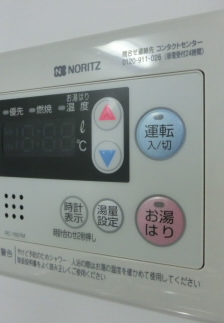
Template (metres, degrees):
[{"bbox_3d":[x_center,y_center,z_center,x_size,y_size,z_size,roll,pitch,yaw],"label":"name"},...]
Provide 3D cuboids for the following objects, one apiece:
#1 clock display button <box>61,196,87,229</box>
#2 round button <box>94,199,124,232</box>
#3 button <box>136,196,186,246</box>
[{"bbox_3d":[-0.018,0.024,0.139,0.015,0.015,0.003,0,1,25],"label":"clock display button"},{"bbox_3d":[-0.002,0.024,0.132,0.015,0.015,0.003,0,1,25],"label":"round button"},{"bbox_3d":[0.020,0.024,0.122,0.021,0.021,0.003,0,1,25],"label":"button"}]

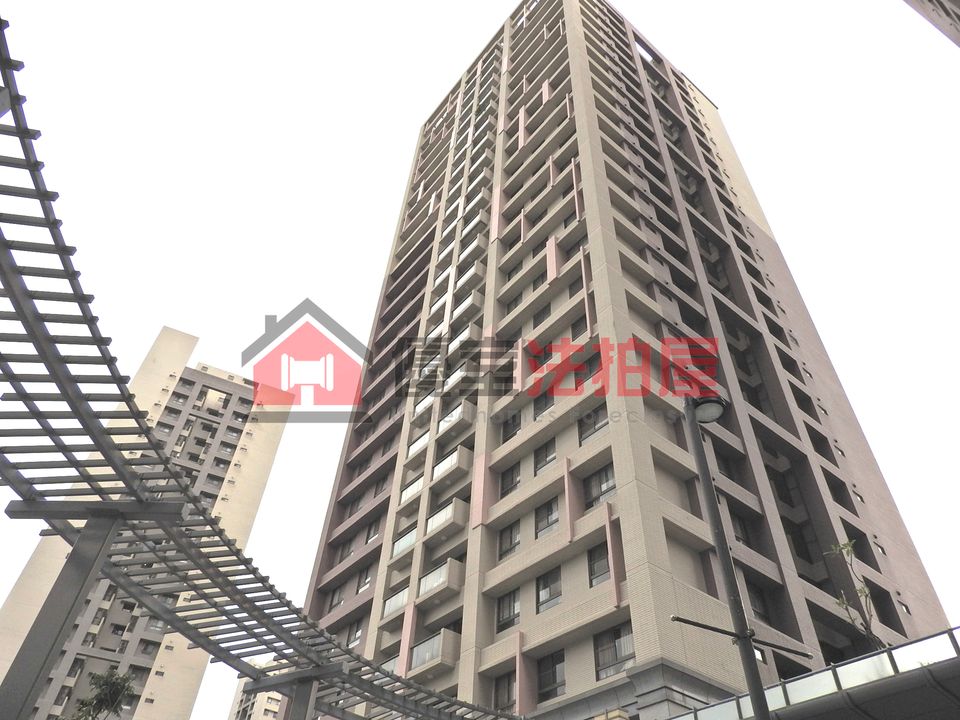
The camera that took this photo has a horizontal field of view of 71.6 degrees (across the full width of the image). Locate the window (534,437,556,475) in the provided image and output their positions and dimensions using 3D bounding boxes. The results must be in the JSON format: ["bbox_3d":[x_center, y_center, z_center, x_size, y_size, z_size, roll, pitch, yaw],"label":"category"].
[{"bbox_3d":[3.035,4.493,30.765,0.160,1.496,1.439,31,-51,-24],"label":"window"}]

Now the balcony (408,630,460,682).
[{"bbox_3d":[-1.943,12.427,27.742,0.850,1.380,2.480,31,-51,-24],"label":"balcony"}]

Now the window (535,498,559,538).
[{"bbox_3d":[2.879,6.767,28.416,0.160,1.520,1.439,31,-51,-24],"label":"window"}]

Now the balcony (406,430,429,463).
[{"bbox_3d":[-3.350,5.465,39.602,1.000,1.293,2.471,31,-51,-24],"label":"balcony"}]

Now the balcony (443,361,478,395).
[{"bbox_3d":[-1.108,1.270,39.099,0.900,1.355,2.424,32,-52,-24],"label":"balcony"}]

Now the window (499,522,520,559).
[{"bbox_3d":[1.365,7.917,29.204,0.170,1.510,1.450,31,-51,-24],"label":"window"}]

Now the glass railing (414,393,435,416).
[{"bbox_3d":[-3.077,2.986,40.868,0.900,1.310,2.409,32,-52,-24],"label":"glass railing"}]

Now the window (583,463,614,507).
[{"bbox_3d":[4.835,5.068,26.659,0.160,1.512,1.846,31,-51,-24],"label":"window"}]

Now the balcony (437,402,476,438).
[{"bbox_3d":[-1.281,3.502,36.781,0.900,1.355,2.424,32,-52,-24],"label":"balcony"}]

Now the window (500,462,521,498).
[{"bbox_3d":[1.506,5.816,32.144,0.160,1.520,1.374,31,-51,-24],"label":"window"}]

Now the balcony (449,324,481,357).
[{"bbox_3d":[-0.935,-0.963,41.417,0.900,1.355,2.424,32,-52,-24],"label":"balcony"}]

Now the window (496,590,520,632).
[{"bbox_3d":[1.205,10.159,26.913,0.170,1.530,1.460,31,-51,-24],"label":"window"}]

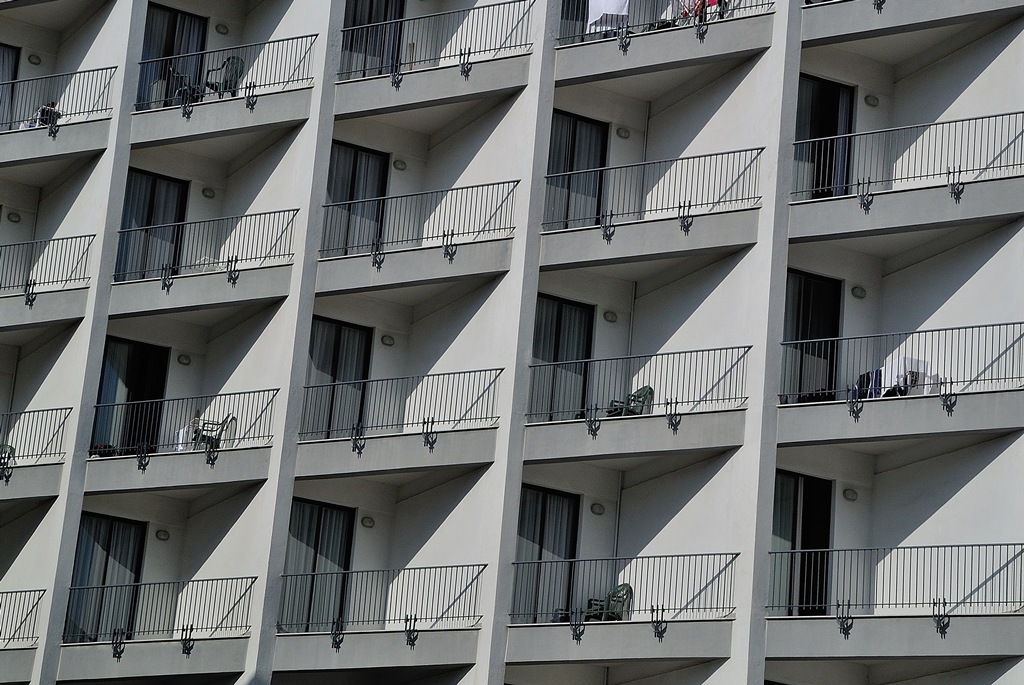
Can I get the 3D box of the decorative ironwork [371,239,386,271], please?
[{"bbox_3d":[-2.059,-1.358,36.256,0.200,0.490,0.100,-4,-17,27],"label":"decorative ironwork"}]

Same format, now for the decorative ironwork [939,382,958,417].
[{"bbox_3d":[5.788,0.737,31.389,0.200,0.490,0.100,-4,-17,27],"label":"decorative ironwork"}]

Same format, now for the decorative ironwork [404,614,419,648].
[{"bbox_3d":[-1.464,4.174,34.191,0.200,0.490,0.100,-4,-17,27],"label":"decorative ironwork"}]

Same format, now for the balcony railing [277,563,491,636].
[{"bbox_3d":[-1.936,3.789,34.601,3.479,0.887,0.080,-4,-17,27],"label":"balcony railing"}]

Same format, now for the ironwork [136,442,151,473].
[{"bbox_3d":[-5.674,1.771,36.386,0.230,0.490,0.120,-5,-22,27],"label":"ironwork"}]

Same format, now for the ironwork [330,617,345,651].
[{"bbox_3d":[-2.577,4.272,34.756,0.200,0.490,0.100,-4,-17,27],"label":"ironwork"}]

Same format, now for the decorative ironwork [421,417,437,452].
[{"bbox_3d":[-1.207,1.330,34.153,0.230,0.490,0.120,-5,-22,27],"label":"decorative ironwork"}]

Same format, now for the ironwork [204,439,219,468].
[{"bbox_3d":[-4.677,1.700,36.693,0.200,0.490,0.100,-4,-17,27],"label":"ironwork"}]

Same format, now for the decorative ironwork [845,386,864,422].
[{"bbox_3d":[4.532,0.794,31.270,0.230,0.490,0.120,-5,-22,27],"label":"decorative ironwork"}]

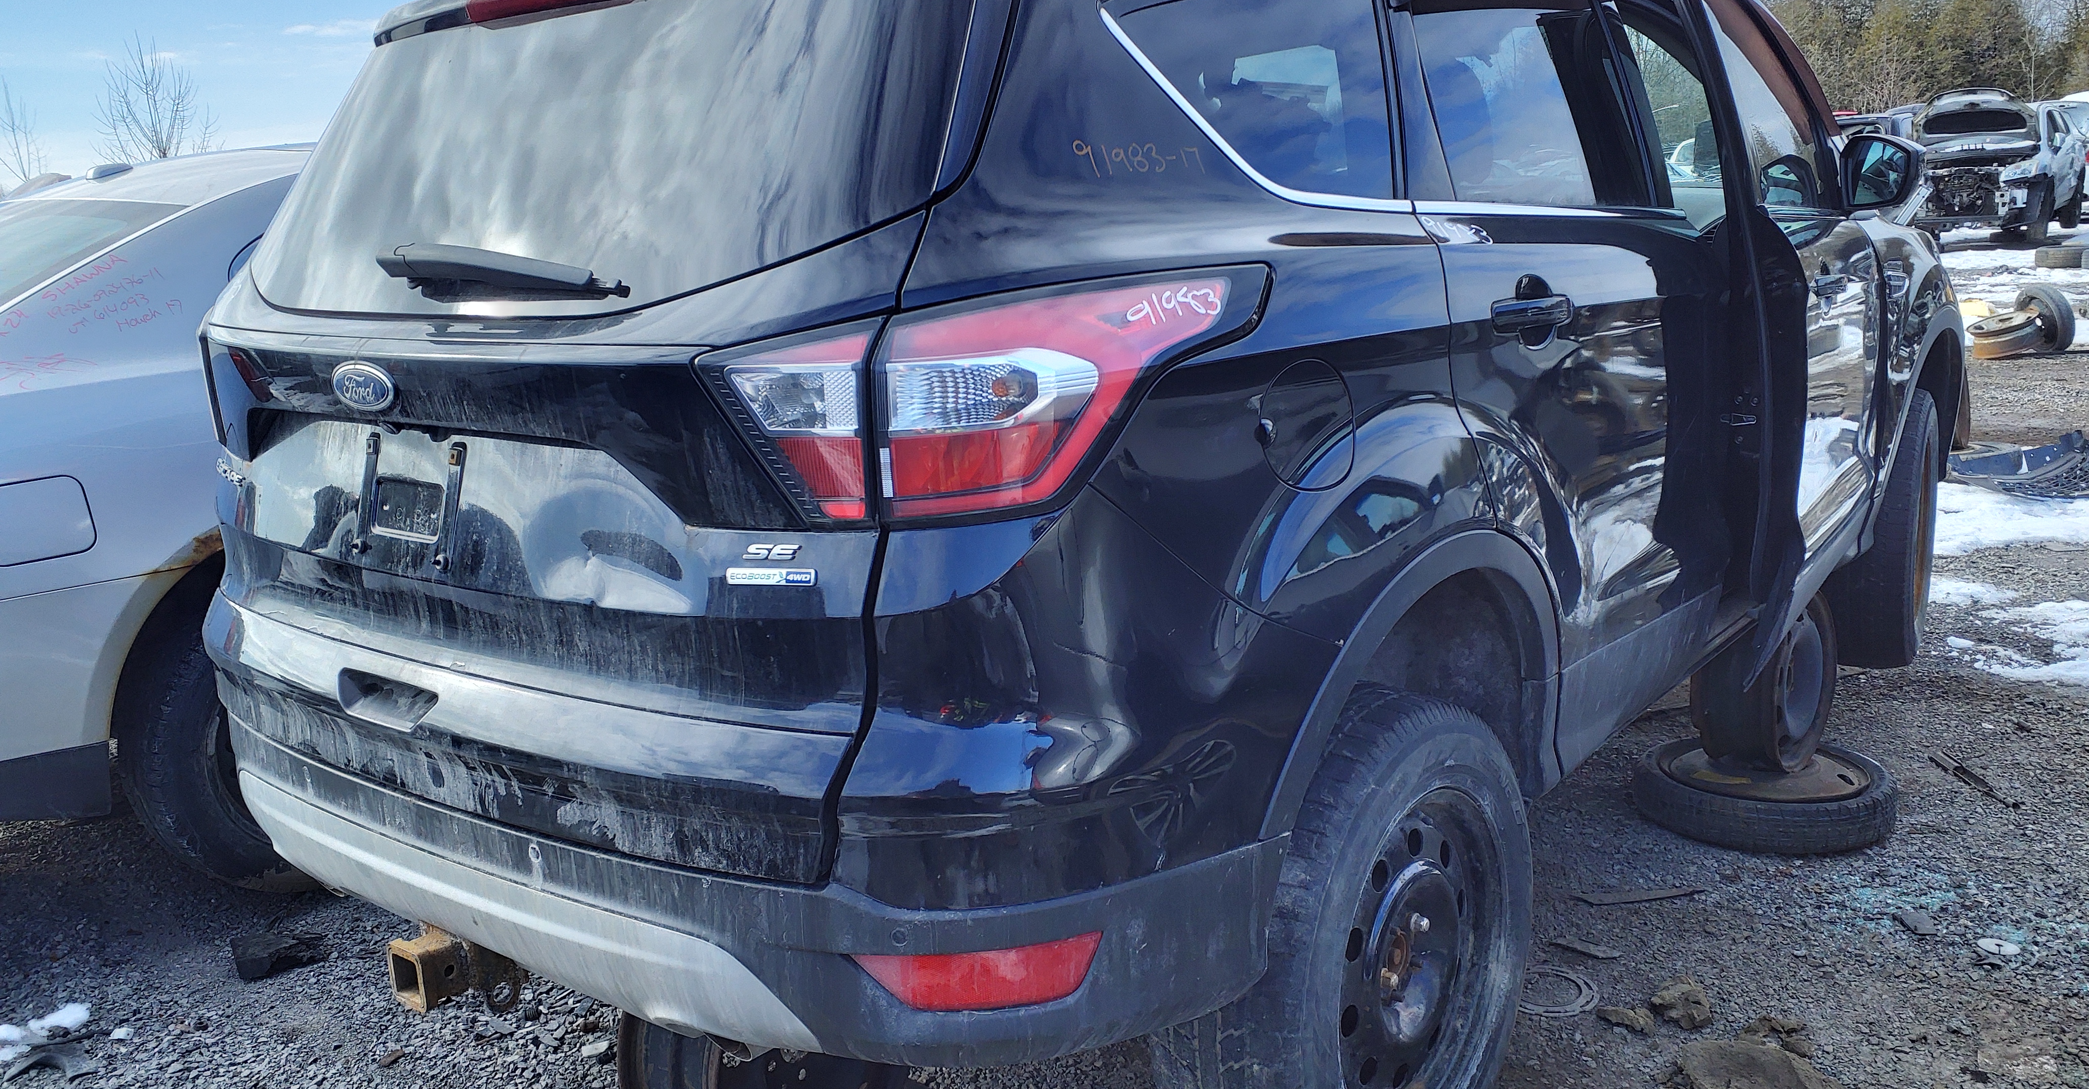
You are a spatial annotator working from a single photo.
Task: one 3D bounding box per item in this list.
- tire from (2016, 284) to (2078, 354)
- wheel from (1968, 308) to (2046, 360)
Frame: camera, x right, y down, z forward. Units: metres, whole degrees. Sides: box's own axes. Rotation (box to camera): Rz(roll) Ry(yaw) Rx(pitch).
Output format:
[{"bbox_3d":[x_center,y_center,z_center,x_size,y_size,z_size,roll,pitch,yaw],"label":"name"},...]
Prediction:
[{"bbox_3d":[6.579,-1.477,10.300,0.130,0.460,0.460,-10,13,-3],"label":"tire"},{"bbox_3d":[6.199,-1.357,10.100,0.420,0.165,0.420,-13,12,32],"label":"wheel"}]

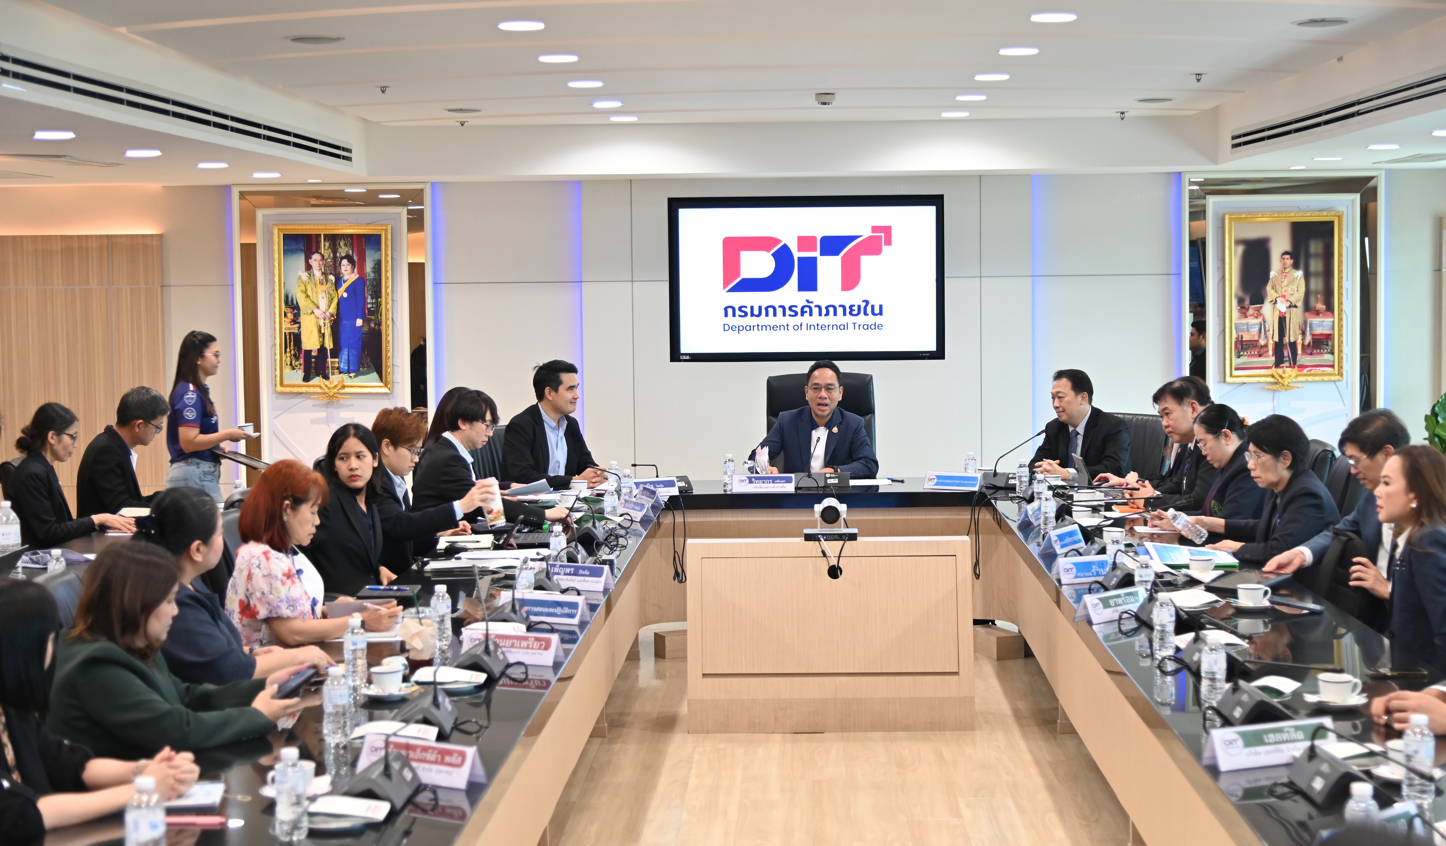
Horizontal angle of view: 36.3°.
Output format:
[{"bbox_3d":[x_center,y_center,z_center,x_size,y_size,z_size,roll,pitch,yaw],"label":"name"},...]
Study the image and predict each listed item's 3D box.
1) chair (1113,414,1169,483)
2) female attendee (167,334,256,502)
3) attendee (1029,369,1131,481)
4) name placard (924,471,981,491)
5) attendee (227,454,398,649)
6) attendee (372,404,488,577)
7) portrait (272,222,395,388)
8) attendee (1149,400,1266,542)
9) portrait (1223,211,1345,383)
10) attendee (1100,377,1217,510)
[{"bbox_3d":[1.808,0.492,10.532,0.660,1.054,0.630,-4,5,-40],"label":"chair"},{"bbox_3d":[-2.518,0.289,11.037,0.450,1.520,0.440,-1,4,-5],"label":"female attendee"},{"bbox_3d":[1.683,0.389,10.680,0.560,1.280,0.740,3,5,44],"label":"attendee"},{"bbox_3d":[1.060,0.262,10.133,0.280,0.084,0.080,1,4,25],"label":"name placard"},{"bbox_3d":[-1.071,0.722,6.179,0.620,1.251,0.460,0,4,14],"label":"attendee"},{"bbox_3d":[-1.046,0.573,8.399,0.720,1.280,0.520,0,4,14],"label":"attendee"},{"bbox_3d":[-2.095,-0.612,11.850,0.620,0.890,0.055,-1,4,2],"label":"portrait"},{"bbox_3d":[1.837,0.548,8.337,0.630,1.238,0.470,-1,4,-10],"label":"attendee"},{"bbox_3d":[3.059,-0.685,12.034,0.660,0.935,0.050,0,4,2],"label":"portrait"},{"bbox_3d":[1.803,0.474,9.198,0.730,1.310,0.560,-2,4,-16],"label":"attendee"}]

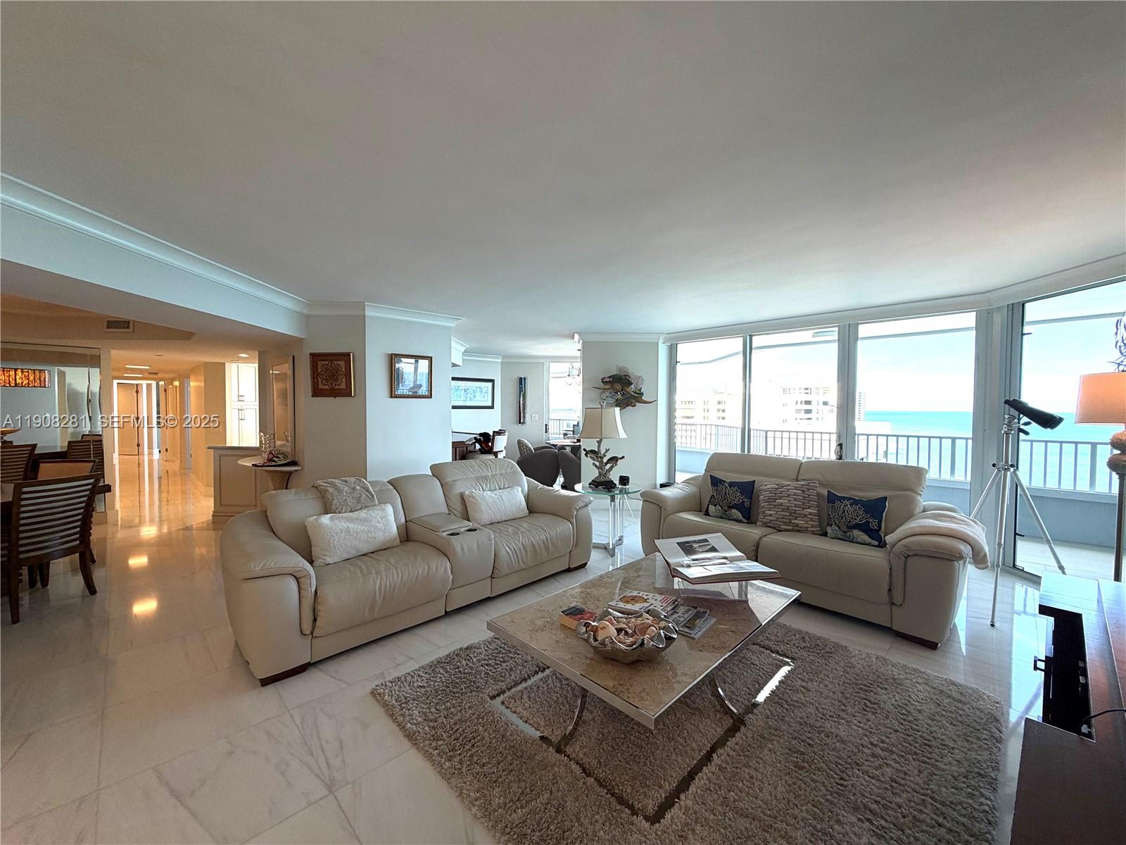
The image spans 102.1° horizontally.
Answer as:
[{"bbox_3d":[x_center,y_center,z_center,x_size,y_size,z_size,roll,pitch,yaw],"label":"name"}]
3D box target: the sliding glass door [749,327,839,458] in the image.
[{"bbox_3d":[2.630,0.099,5.268,0.978,2.250,0.060,2,2,43],"label":"sliding glass door"}]

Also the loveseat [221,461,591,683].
[{"bbox_3d":[-0.967,0.803,3.452,2.490,0.940,1.000,-2,2,-45],"label":"loveseat"}]

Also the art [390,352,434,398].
[{"bbox_3d":[-1.616,-0.487,4.879,0.030,0.463,0.475,2,2,44],"label":"art"}]

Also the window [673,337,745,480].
[{"bbox_3d":[1.881,0.076,5.973,1.003,2.250,0.060,2,2,43],"label":"window"}]

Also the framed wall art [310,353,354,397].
[{"bbox_3d":[-2.295,-0.470,4.527,0.441,0.438,0.040,0,2,0],"label":"framed wall art"}]

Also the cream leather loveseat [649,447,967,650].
[{"bbox_3d":[1.845,0.796,3.716,1.030,0.970,2.300,-1,2,-41],"label":"cream leather loveseat"}]

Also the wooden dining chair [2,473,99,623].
[{"bbox_3d":[-3.721,0.809,3.135,0.600,0.900,0.490,1,2,9],"label":"wooden dining chair"}]

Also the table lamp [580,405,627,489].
[{"bbox_3d":[0.416,0.232,4.709,0.470,0.860,0.440,0,2,0],"label":"table lamp"}]

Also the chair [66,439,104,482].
[{"bbox_3d":[-7.035,0.689,6.504,0.570,0.900,0.490,1,2,12],"label":"chair"}]

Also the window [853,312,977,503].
[{"bbox_3d":[3.384,0.131,4.450,0.090,2.250,0.950,-1,2,-45],"label":"window"}]

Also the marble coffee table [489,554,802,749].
[{"bbox_3d":[0.463,1.111,2.268,0.905,0.405,1.420,2,2,44],"label":"marble coffee table"}]

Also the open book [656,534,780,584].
[{"bbox_3d":[0.776,0.732,2.397,0.410,0.110,0.680,-5,2,-3],"label":"open book"}]

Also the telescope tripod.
[{"bbox_3d":[3.176,0.617,3.308,0.790,1.370,0.760,0,2,-5],"label":"telescope tripod"}]

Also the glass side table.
[{"bbox_3d":[0.450,0.949,4.480,0.655,0.590,0.655,0,2,0],"label":"glass side table"}]

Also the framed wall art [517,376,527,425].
[{"bbox_3d":[-0.800,-0.435,9.038,0.175,0.965,0.070,0,2,0],"label":"framed wall art"}]

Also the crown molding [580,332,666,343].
[{"bbox_3d":[0.797,-1.146,6.162,1.178,0.120,0.100,0,2,0],"label":"crown molding"}]

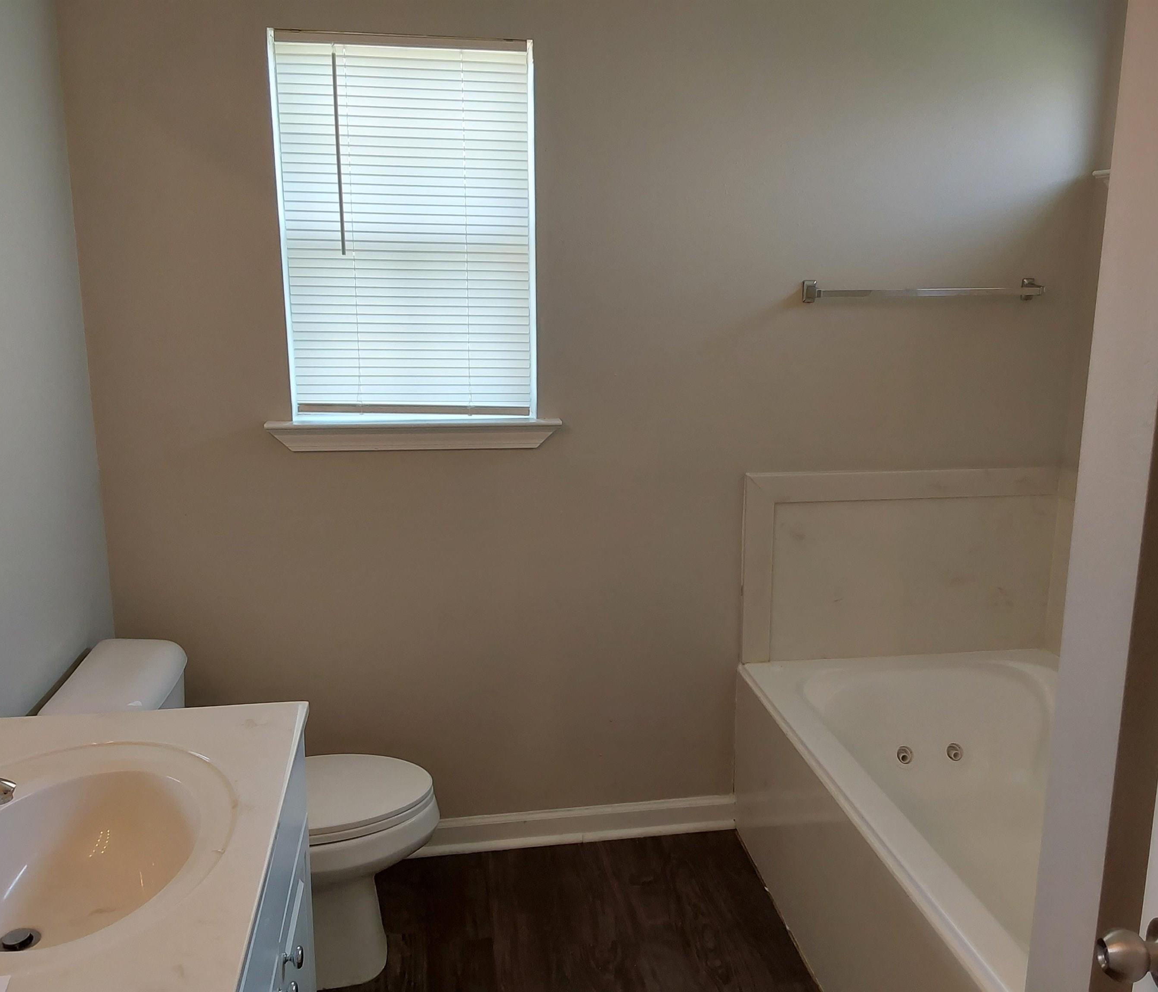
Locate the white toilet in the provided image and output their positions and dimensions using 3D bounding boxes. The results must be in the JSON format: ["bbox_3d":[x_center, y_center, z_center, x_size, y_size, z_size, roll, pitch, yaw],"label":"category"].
[{"bbox_3d":[-0.692,0.716,2.377,0.757,0.720,0.456,-2,12,-8],"label":"white toilet"}]

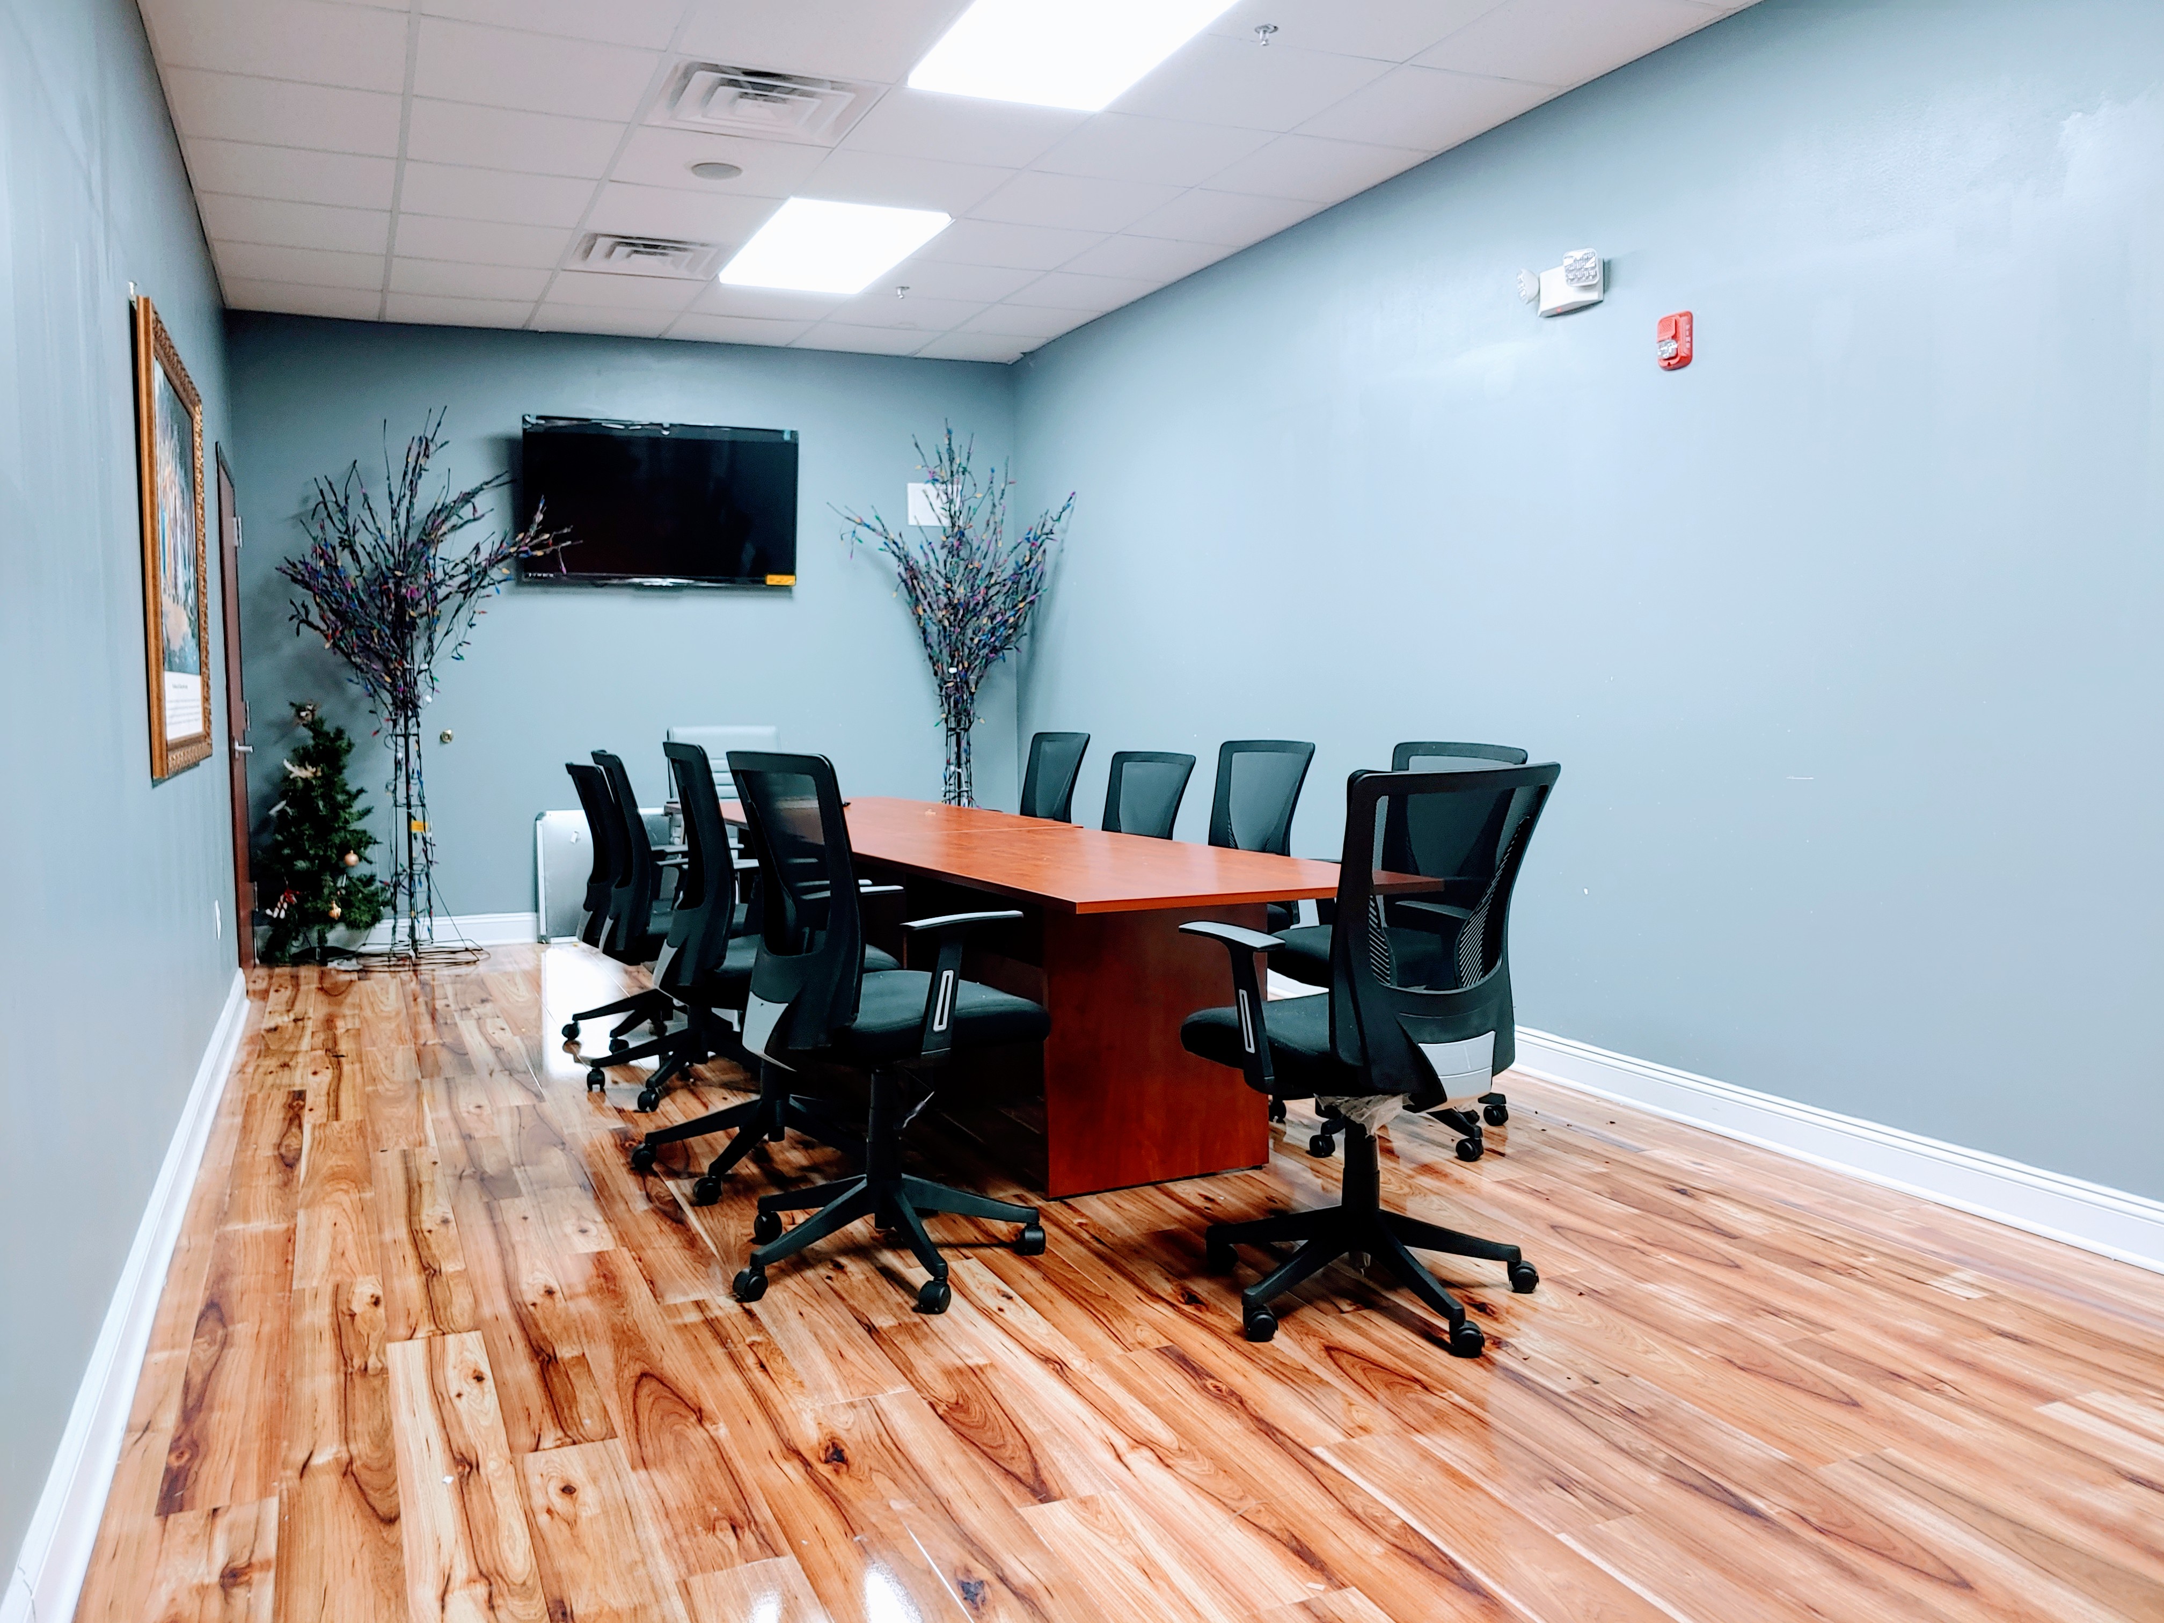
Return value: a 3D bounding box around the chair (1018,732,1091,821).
[{"bbox_3d":[-0.286,0.207,5.999,0.620,1.000,0.620,-4,6,-29],"label":"chair"}]

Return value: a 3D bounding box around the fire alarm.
[{"bbox_3d":[1.575,-1.248,4.149,0.046,0.136,0.088,-3,5,-25],"label":"fire alarm"}]

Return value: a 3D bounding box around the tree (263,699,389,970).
[{"bbox_3d":[-3.275,0.107,6.781,0.500,1.160,0.480,-3,6,-25],"label":"tree"}]

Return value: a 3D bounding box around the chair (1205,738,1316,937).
[{"bbox_3d":[0.418,0.291,5.024,0.640,1.005,0.650,-3,5,-28],"label":"chair"}]

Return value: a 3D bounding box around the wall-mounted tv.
[{"bbox_3d":[-2.003,-1.472,7.518,1.280,0.765,0.075,-3,8,-25],"label":"wall-mounted tv"}]

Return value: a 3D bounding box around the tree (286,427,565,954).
[{"bbox_3d":[-2.792,-0.516,6.799,1.170,2.380,0.900,-3,6,-25],"label":"tree"}]

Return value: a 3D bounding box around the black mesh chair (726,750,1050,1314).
[{"bbox_3d":[-0.419,0.408,3.260,0.640,1.078,0.650,-4,6,-32],"label":"black mesh chair"}]

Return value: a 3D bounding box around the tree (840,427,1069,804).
[{"bbox_3d":[-0.617,-0.645,7.566,1.100,2.420,0.950,-3,6,-25],"label":"tree"}]

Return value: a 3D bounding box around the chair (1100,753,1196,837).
[{"bbox_3d":[0.043,0.285,5.295,0.620,0.962,0.620,-4,6,-32],"label":"chair"}]

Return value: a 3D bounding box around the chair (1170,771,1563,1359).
[{"bbox_3d":[0.549,0.431,3.010,0.650,1.055,0.640,-4,6,-35],"label":"chair"}]

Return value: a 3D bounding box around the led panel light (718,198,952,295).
[{"bbox_3d":[-0.968,-2.148,5.987,0.610,0.060,1.200,-3,6,-25],"label":"led panel light"}]

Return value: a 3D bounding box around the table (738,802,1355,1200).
[{"bbox_3d":[-0.332,0.437,4.904,0.940,0.745,3.050,-4,6,-30],"label":"table"}]

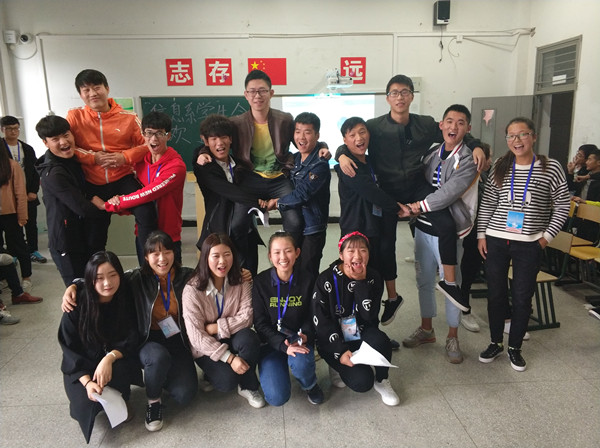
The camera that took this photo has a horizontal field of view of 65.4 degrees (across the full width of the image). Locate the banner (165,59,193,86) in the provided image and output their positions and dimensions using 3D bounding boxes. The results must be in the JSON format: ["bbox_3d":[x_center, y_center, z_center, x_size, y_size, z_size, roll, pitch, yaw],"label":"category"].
[{"bbox_3d":[-1.855,-2.345,7.250,0.400,0.400,0.010,-1,12,-2],"label":"banner"}]

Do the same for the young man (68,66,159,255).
[{"bbox_3d":[-1.209,-0.251,3.099,0.570,1.520,0.520,-4,12,-13],"label":"young man"}]

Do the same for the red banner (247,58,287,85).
[{"bbox_3d":[-0.504,-2.374,7.300,0.600,0.400,0.010,-1,12,-2],"label":"red banner"}]

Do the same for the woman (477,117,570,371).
[{"bbox_3d":[1.432,0.127,3.105,0.550,1.640,0.350,5,13,24],"label":"woman"}]

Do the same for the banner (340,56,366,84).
[{"bbox_3d":[0.846,-2.405,7.349,0.400,0.400,0.010,-1,12,-2],"label":"banner"}]

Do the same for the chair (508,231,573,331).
[{"bbox_3d":[1.903,0.410,3.849,0.480,0.770,0.430,-4,12,-15],"label":"chair"}]

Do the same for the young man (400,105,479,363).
[{"bbox_3d":[0.985,0.068,3.248,0.520,1.720,0.460,8,15,35],"label":"young man"}]

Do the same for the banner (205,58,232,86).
[{"bbox_3d":[-1.256,-2.356,7.272,0.400,0.400,0.010,-1,12,-2],"label":"banner"}]

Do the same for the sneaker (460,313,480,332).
[{"bbox_3d":[1.378,0.769,3.791,0.100,0.110,0.280,-3,12,-8],"label":"sneaker"}]

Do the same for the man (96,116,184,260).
[{"bbox_3d":[-1.013,0.121,3.186,0.520,1.710,0.460,2,12,15],"label":"man"}]

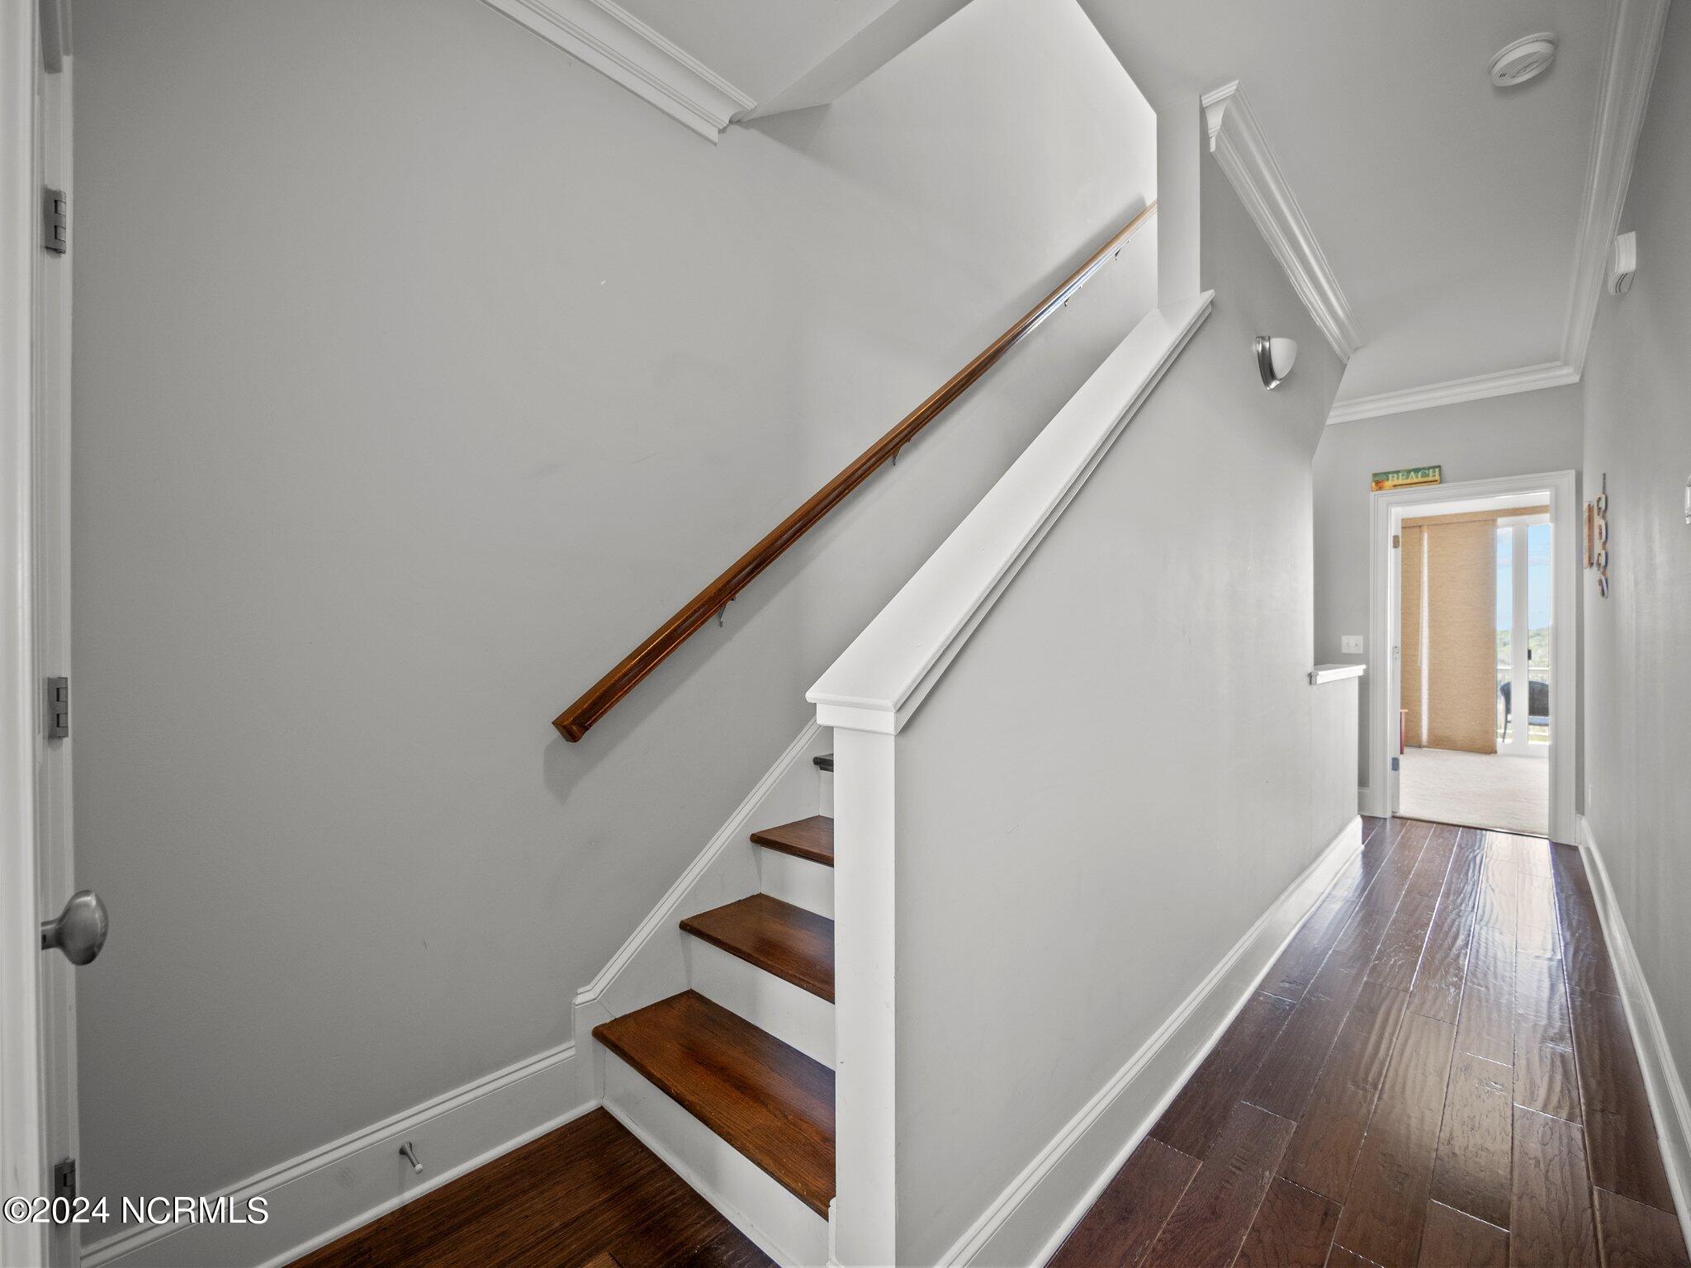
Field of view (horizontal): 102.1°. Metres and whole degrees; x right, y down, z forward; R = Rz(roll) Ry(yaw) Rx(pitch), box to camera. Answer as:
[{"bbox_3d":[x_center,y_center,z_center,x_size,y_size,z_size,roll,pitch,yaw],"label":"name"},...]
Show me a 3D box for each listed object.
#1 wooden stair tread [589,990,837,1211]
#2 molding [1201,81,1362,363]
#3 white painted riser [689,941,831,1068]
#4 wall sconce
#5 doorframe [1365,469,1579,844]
[{"bbox_3d":[-0.213,1.023,1.550,0.887,0.029,0.288,0,0,42],"label":"wooden stair tread"},{"bbox_3d":[1.916,-1.508,2.829,0.100,0.130,2.360,0,0,45],"label":"molding"},{"bbox_3d":[-0.104,0.924,1.660,0.887,0.167,0.022,0,0,42],"label":"white painted riser"},{"bbox_3d":[1.606,-0.987,2.517,0.095,0.160,0.290,0,0,45],"label":"wall sconce"},{"bbox_3d":[3.862,0.137,4.254,0.930,2.135,0.140,0,0,43],"label":"doorframe"}]

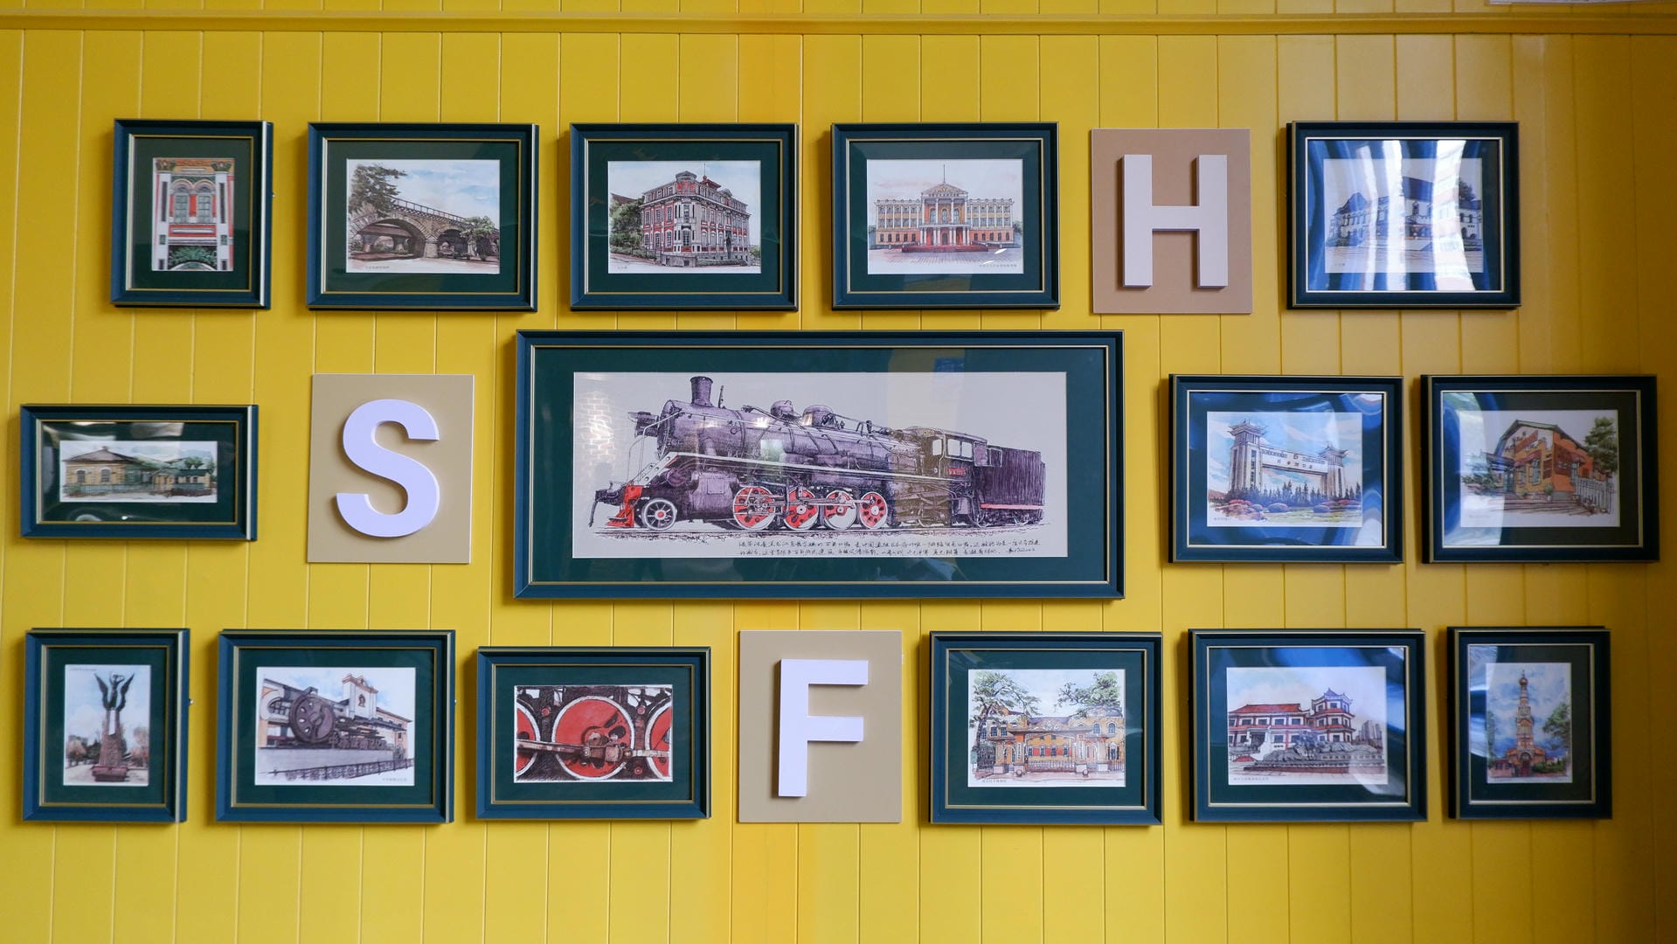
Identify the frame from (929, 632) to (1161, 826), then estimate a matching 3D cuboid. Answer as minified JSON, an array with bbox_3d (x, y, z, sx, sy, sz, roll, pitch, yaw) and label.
[{"bbox_3d":[0.354,0.443,1.997,0.395,0.323,0.030,0,-2,0],"label":"frame"}]

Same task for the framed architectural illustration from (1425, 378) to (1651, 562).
[{"bbox_3d":[1.222,-0.007,2.016,0.395,0.323,0.030,0,-2,0],"label":"framed architectural illustration"}]

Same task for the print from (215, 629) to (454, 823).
[{"bbox_3d":[-0.869,0.439,1.999,0.395,0.323,0.030,0,-2,0],"label":"print"}]

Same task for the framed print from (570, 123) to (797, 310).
[{"bbox_3d":[-0.271,-0.448,2.037,0.395,0.323,0.030,0,-2,0],"label":"framed print"}]

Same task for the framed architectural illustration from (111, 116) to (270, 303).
[{"bbox_3d":[-1.138,-0.456,2.038,0.264,0.323,0.030,0,-2,0],"label":"framed architectural illustration"}]

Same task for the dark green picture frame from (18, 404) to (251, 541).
[{"bbox_3d":[-1.068,0.001,1.772,0.349,0.202,0.024,0,-3,0],"label":"dark green picture frame"}]

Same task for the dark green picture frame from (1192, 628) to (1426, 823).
[{"bbox_3d":[0.718,0.387,1.768,0.352,0.285,0.024,0,-3,0],"label":"dark green picture frame"}]

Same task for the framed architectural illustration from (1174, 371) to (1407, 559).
[{"bbox_3d":[0.691,-0.004,1.786,0.353,0.287,0.024,0,-3,0],"label":"framed architectural illustration"}]

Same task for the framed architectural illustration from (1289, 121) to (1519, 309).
[{"bbox_3d":[0.882,-0.400,1.806,0.353,0.288,0.024,0,-3,0],"label":"framed architectural illustration"}]

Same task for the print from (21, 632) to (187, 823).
[{"bbox_3d":[-1.107,0.383,1.753,0.234,0.283,0.024,0,-3,0],"label":"print"}]

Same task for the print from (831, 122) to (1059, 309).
[{"bbox_3d":[0.167,-0.397,1.800,0.350,0.286,0.024,0,-3,0],"label":"print"}]

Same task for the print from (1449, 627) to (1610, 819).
[{"bbox_3d":[1.191,0.431,1.997,0.264,0.323,0.030,0,-2,0],"label":"print"}]

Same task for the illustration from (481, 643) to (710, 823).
[{"bbox_3d":[-0.370,0.396,1.758,0.348,0.253,0.024,0,-3,0],"label":"illustration"}]

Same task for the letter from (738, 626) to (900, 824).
[{"bbox_3d":[-0.027,0.389,1.764,0.247,0.292,0.018,0,-3,0],"label":"letter"}]

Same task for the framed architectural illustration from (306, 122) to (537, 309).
[{"bbox_3d":[-0.733,-0.450,2.037,0.395,0.323,0.030,0,-2,0],"label":"framed architectural illustration"}]

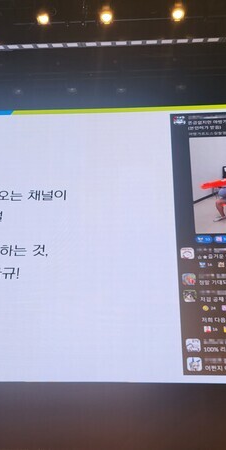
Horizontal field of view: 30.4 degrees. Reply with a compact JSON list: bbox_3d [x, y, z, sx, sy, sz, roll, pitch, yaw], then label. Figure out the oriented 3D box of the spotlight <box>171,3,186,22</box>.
[{"bbox_3d":[1.289,-4.183,8.189,0.294,0.353,0.314,-1,-55,3],"label":"spotlight"}]

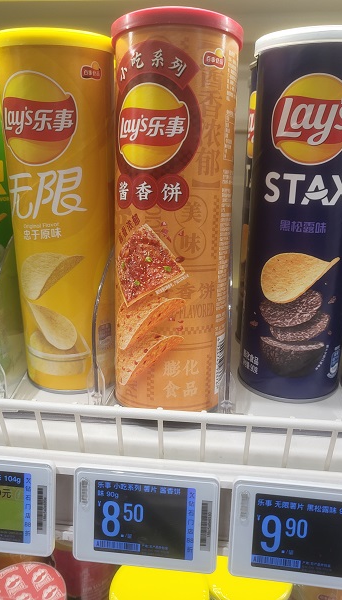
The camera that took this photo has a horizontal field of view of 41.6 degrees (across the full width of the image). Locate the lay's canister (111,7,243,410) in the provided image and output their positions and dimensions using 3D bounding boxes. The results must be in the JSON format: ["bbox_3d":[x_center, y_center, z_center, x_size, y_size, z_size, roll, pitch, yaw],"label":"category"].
[{"bbox_3d":[0.001,-0.047,0.298,0.079,0.234,0.079,1,12,0],"label":"lay's canister"}]

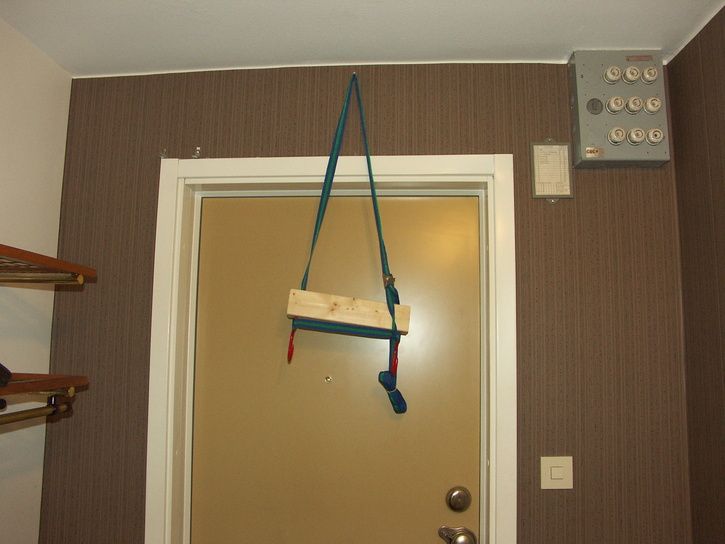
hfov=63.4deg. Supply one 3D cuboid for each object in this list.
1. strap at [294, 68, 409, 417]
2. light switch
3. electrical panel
[{"bbox_3d":[-0.038,-0.095,1.613,0.338,0.949,0.085,0,-6,5],"label":"strap"},{"bbox_3d":[0.511,0.528,1.539,0.082,0.082,0.014,0,-6,5],"label":"light switch"},{"bbox_3d":[0.698,-0.445,1.594,0.228,0.307,0.090,0,-6,5],"label":"electrical panel"}]

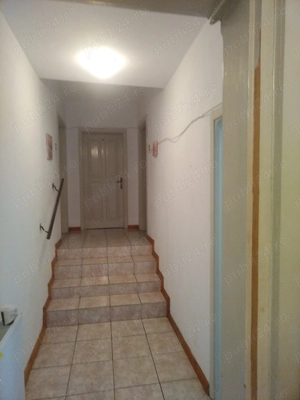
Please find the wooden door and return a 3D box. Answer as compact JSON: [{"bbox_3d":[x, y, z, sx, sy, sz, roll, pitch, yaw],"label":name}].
[{"bbox_3d":[-0.951,-0.387,6.487,0.804,1.991,0.048,-1,3,-9],"label":"wooden door"}]

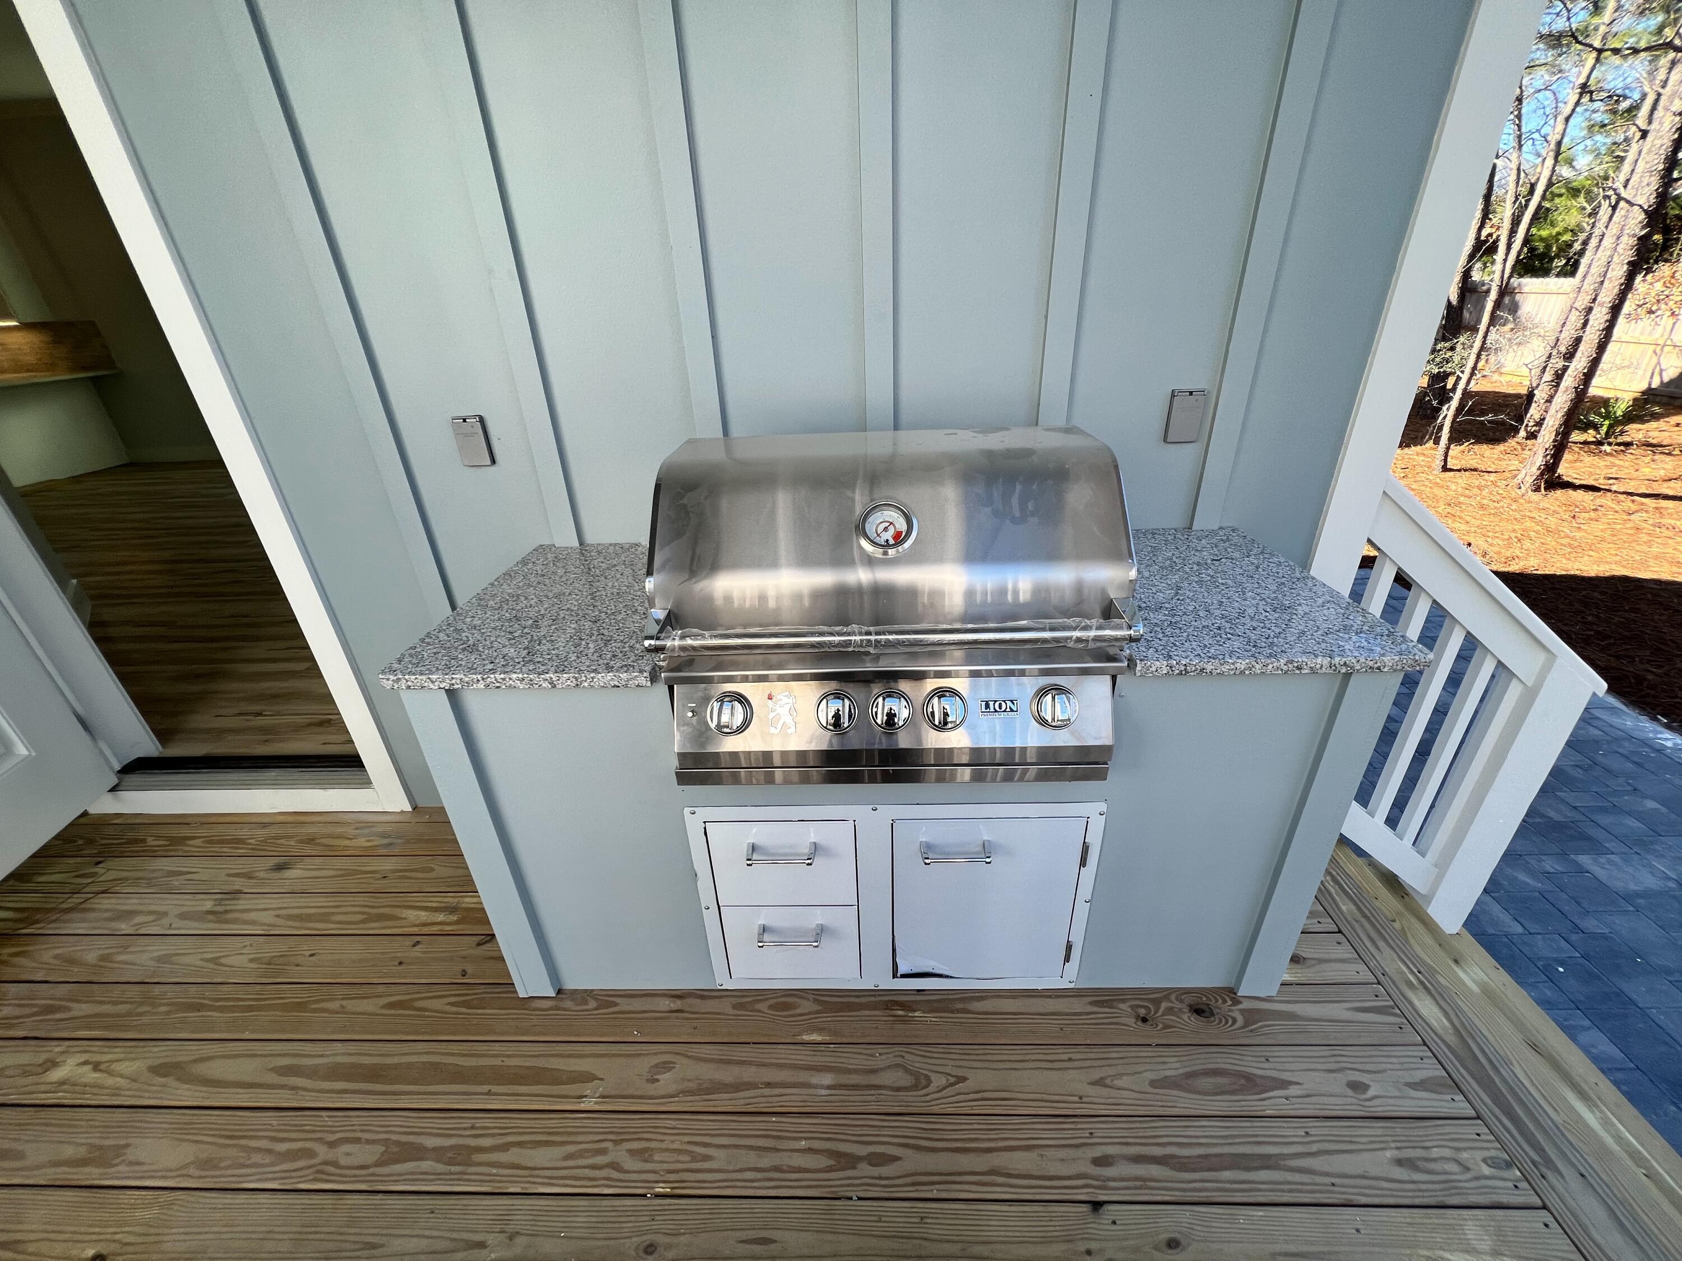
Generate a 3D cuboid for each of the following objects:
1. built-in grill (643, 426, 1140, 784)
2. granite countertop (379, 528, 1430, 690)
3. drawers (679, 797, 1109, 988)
[{"bbox_3d":[0.085,-0.070,1.257,0.815,0.570,0.565,-1,26,3],"label":"built-in grill"},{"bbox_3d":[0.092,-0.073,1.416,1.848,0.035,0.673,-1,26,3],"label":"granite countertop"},{"bbox_3d":[0.119,0.513,1.544,0.838,0.561,0.460,-1,26,3],"label":"drawers"}]

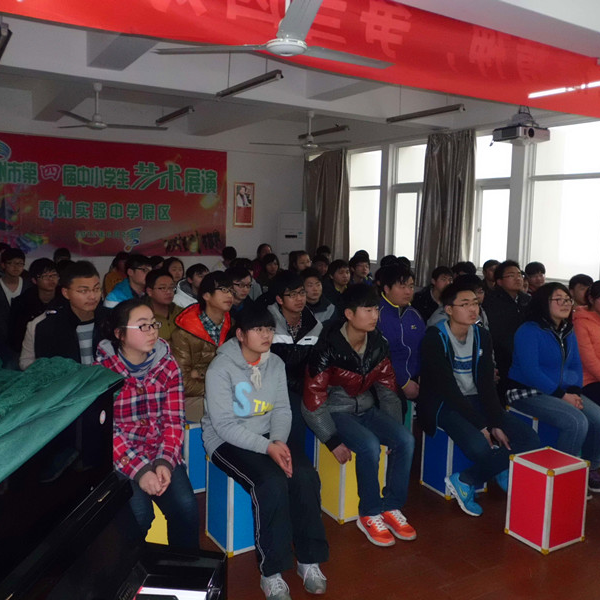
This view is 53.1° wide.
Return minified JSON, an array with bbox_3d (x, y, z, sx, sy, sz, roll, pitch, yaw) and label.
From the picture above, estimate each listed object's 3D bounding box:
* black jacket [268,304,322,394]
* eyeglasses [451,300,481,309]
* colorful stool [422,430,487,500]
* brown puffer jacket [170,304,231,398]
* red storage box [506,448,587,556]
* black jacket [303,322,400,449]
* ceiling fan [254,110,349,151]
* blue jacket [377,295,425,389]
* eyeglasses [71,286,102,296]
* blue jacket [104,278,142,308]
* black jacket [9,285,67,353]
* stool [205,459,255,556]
[{"bbox_3d":[-0.047,0.324,3.995,0.500,0.600,0.380,-2,8,-23],"label":"black jacket"},{"bbox_3d":[1.035,0.028,3.759,0.140,0.040,0.140,-2,8,-27],"label":"eyeglasses"},{"bbox_3d":[0.926,0.924,3.586,0.294,0.398,0.238,-1,6,-27],"label":"colorful stool"},{"bbox_3d":[-0.546,0.343,3.681,0.500,0.580,0.400,-3,8,-31],"label":"brown puffer jacket"},{"bbox_3d":[1.239,0.990,3.010,0.294,0.398,0.238,-2,7,-30],"label":"red storage box"},{"bbox_3d":[0.271,0.446,3.100,0.450,0.600,0.360,-2,7,-32],"label":"black jacket"},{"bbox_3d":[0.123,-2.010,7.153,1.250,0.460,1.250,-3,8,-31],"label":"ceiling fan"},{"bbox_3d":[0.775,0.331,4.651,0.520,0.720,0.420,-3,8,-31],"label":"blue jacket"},{"bbox_3d":[-1.116,-0.048,3.062,0.140,0.045,0.140,6,7,37],"label":"eyeglasses"},{"bbox_3d":[-1.213,0.147,4.300,0.320,0.600,0.460,6,7,40],"label":"blue jacket"},{"bbox_3d":[-1.751,0.225,4.150,0.470,0.610,0.340,-4,8,-42],"label":"black jacket"},{"bbox_3d":[-0.265,0.960,2.920,0.294,0.398,0.238,-3,7,-36],"label":"stool"}]

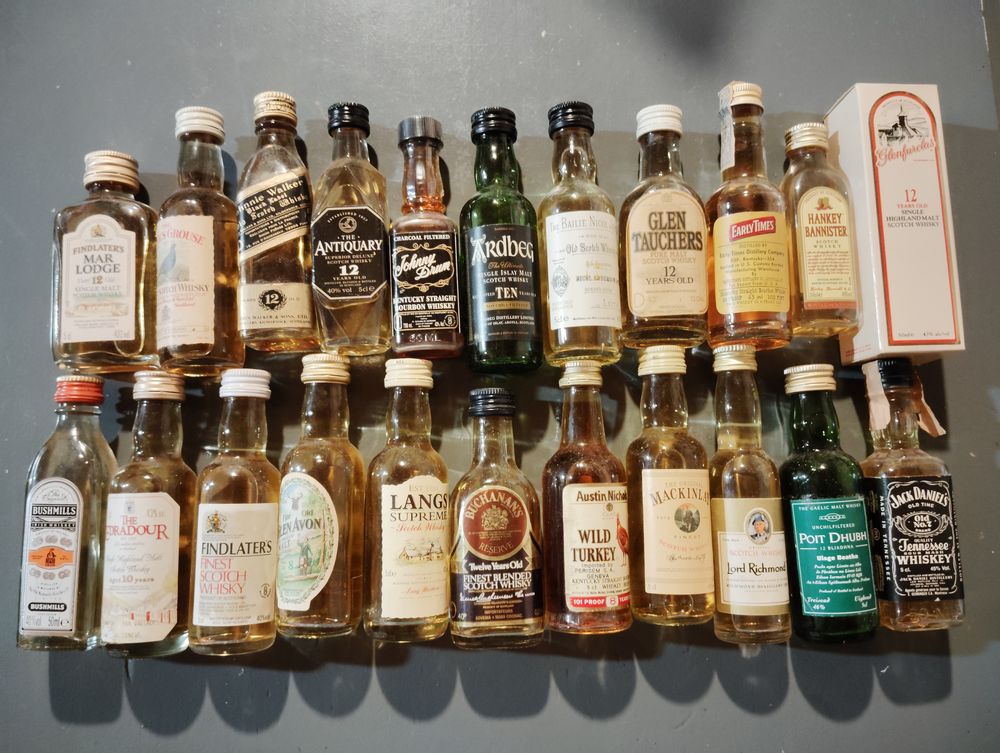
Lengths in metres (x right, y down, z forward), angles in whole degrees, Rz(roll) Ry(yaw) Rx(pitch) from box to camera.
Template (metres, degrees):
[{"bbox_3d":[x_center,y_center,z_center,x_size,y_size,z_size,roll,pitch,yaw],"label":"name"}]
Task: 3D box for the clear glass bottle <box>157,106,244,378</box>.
[{"bbox_3d":[-0.132,-0.060,0.357,0.034,0.034,0.117,-6,81,15],"label":"clear glass bottle"}]

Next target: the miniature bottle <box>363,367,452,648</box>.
[{"bbox_3d":[-0.038,0.051,0.343,0.034,0.034,0.115,5,80,-30],"label":"miniature bottle"}]

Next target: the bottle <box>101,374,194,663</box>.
[{"bbox_3d":[-0.147,0.056,0.343,0.034,0.034,0.115,0,82,-1],"label":"bottle"}]

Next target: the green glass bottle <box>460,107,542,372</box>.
[{"bbox_3d":[0.000,-0.061,0.362,0.034,0.034,0.117,-2,81,-5],"label":"green glass bottle"}]

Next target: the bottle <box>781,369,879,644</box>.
[{"bbox_3d":[0.139,0.052,0.348,0.033,0.033,0.114,-5,82,14],"label":"bottle"}]

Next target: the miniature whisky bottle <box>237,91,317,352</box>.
[{"bbox_3d":[-0.099,-0.070,0.363,0.031,0.031,0.114,-3,82,-1],"label":"miniature whisky bottle"}]

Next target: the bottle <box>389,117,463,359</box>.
[{"bbox_3d":[-0.033,-0.062,0.362,0.031,0.031,0.105,-2,81,-2],"label":"bottle"}]

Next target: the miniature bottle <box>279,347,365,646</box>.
[{"bbox_3d":[-0.074,0.049,0.342,0.034,0.034,0.115,-4,80,19],"label":"miniature bottle"}]

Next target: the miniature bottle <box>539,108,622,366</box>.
[{"bbox_3d":[0.035,-0.064,0.363,0.034,0.034,0.116,0,82,-16],"label":"miniature bottle"}]

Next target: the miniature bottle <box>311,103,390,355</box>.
[{"bbox_3d":[-0.067,-0.067,0.364,0.033,0.029,0.111,-2,82,-1],"label":"miniature bottle"}]

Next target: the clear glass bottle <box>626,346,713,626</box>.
[{"bbox_3d":[0.072,0.045,0.347,0.034,0.034,0.115,1,81,-9],"label":"clear glass bottle"}]

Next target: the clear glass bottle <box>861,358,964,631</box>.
[{"bbox_3d":[0.172,0.049,0.348,0.037,0.035,0.112,1,81,-2],"label":"clear glass bottle"}]

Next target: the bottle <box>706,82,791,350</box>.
[{"bbox_3d":[0.112,-0.073,0.366,0.033,0.032,0.119,1,82,-1],"label":"bottle"}]

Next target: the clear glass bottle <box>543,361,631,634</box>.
[{"bbox_3d":[0.036,0.050,0.344,0.035,0.035,0.111,3,80,-26],"label":"clear glass bottle"}]

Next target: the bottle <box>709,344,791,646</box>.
[{"bbox_3d":[0.106,0.049,0.348,0.032,0.032,0.123,-2,81,5],"label":"bottle"}]

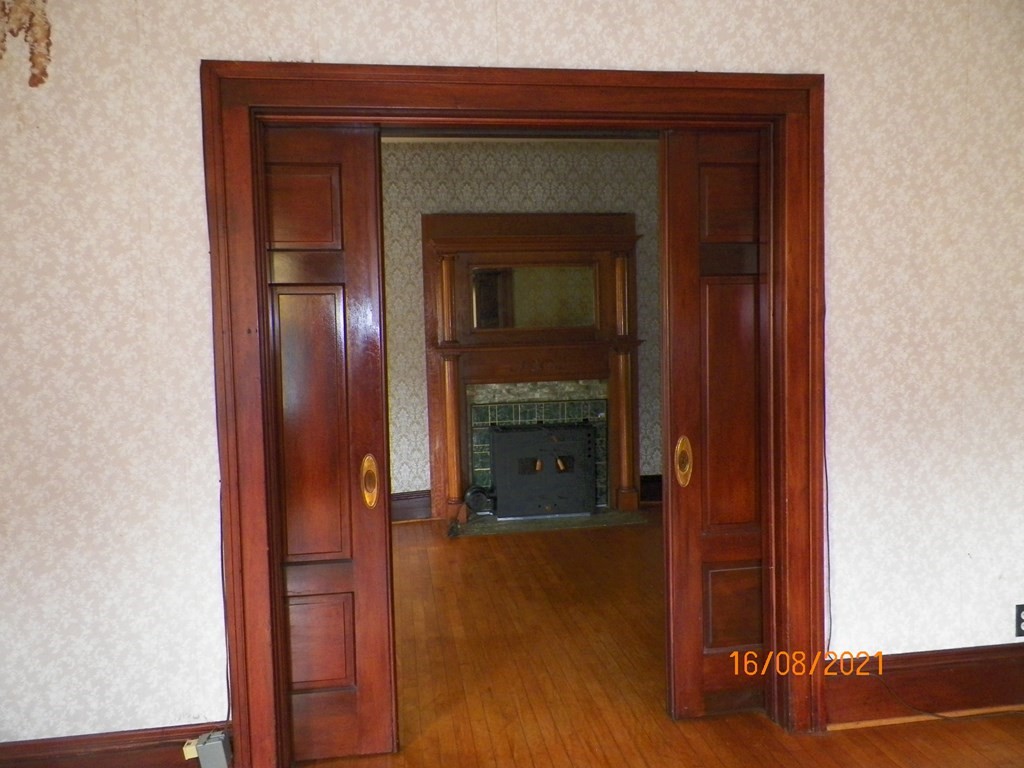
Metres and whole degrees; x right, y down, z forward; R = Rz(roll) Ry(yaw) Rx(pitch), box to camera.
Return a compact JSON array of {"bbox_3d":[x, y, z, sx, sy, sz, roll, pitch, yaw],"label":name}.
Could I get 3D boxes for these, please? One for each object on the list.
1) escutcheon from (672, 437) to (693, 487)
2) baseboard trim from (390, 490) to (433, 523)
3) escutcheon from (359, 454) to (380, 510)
[{"bbox_3d":[0.593,0.271,2.558,0.064,0.179,0.012,-2,3,-9],"label":"escutcheon"},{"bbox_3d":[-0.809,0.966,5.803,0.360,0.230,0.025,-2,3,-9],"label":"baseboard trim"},{"bbox_3d":[-0.458,0.315,2.388,0.063,0.179,0.012,-2,3,-9],"label":"escutcheon"}]

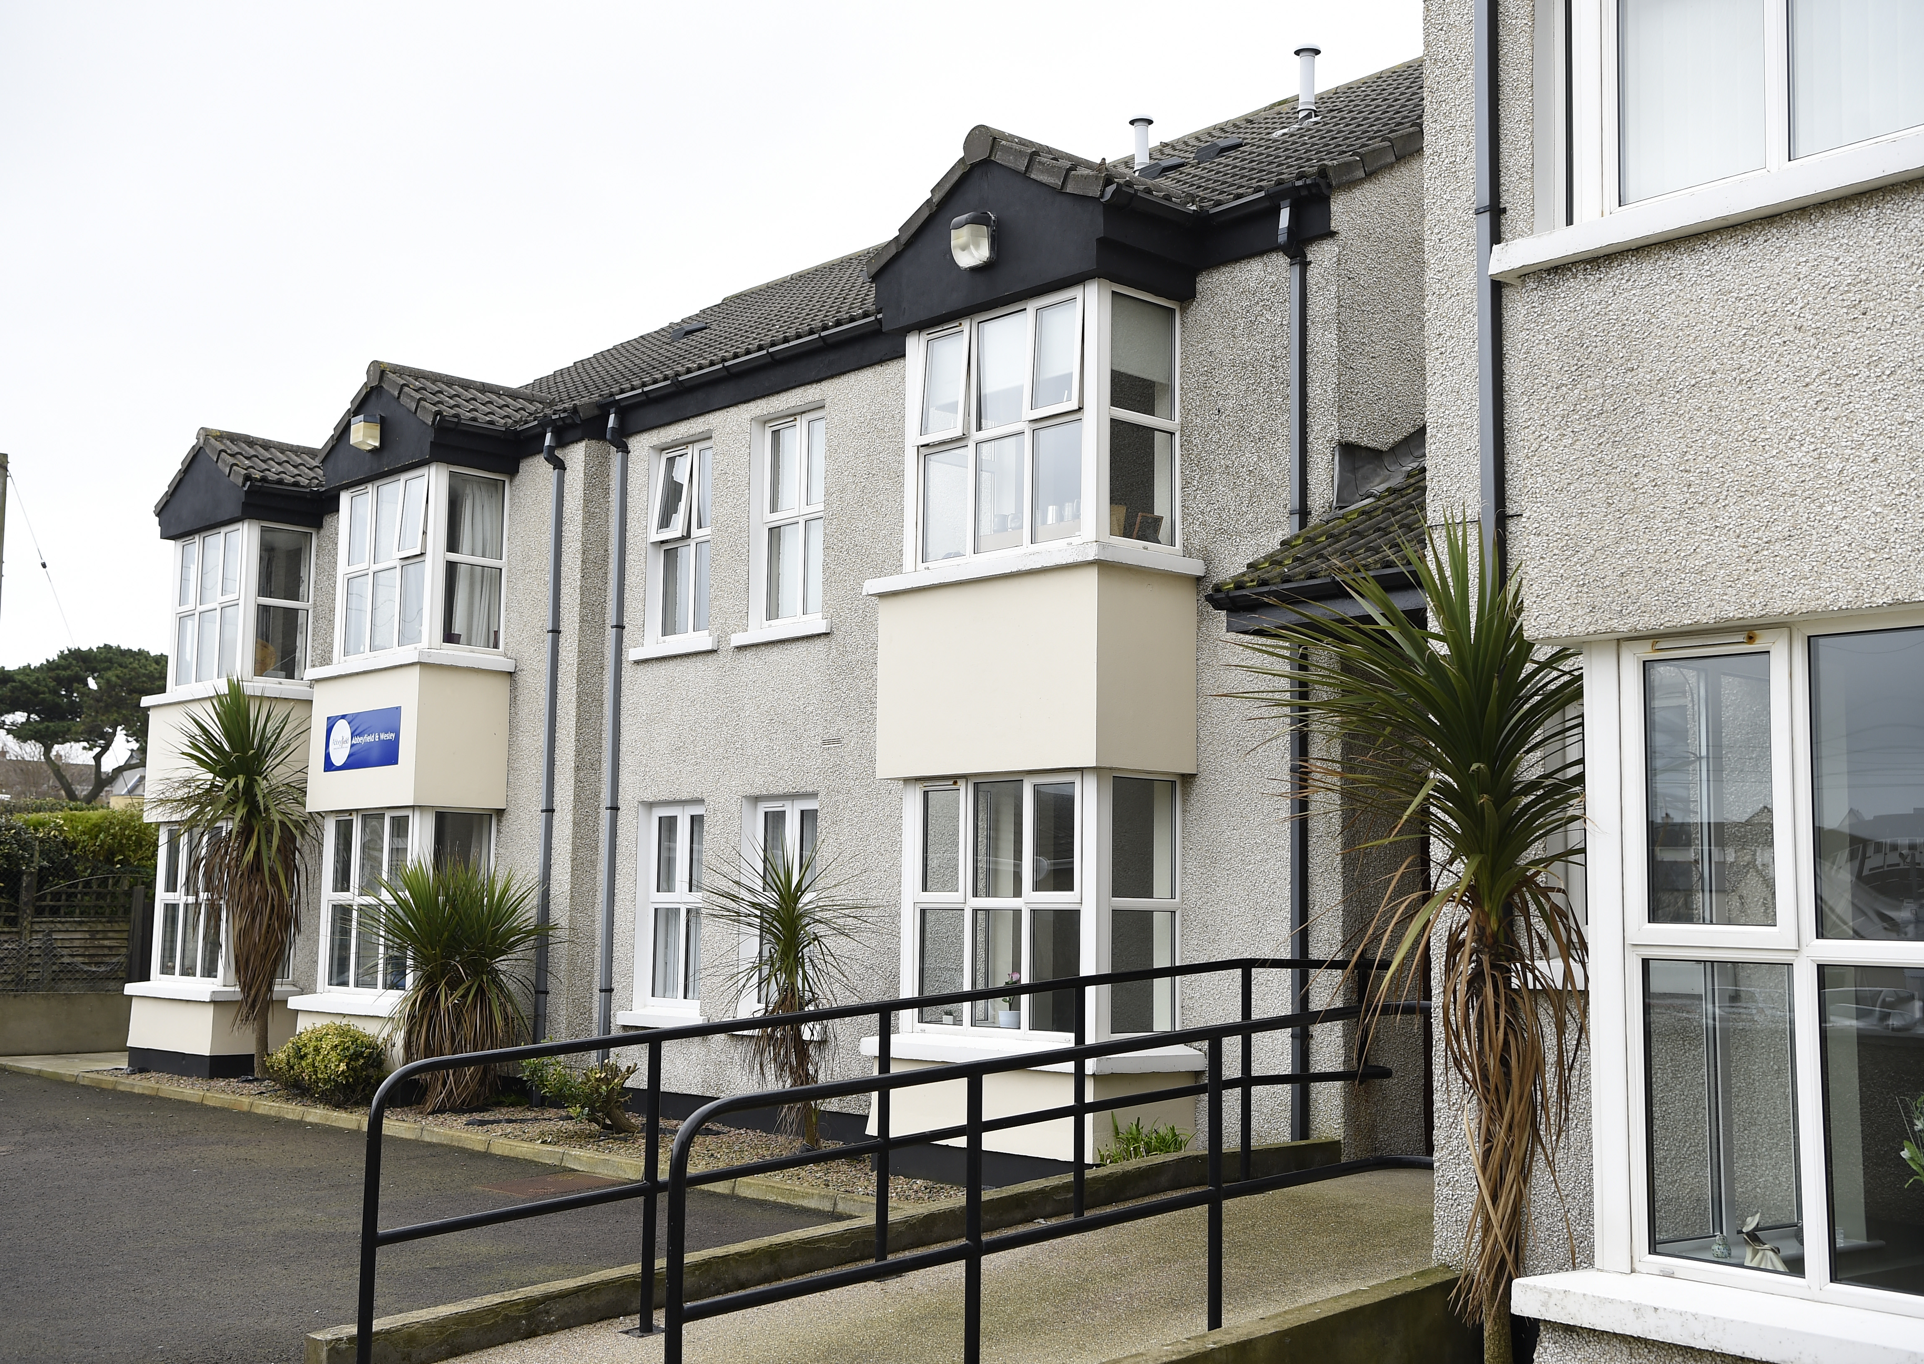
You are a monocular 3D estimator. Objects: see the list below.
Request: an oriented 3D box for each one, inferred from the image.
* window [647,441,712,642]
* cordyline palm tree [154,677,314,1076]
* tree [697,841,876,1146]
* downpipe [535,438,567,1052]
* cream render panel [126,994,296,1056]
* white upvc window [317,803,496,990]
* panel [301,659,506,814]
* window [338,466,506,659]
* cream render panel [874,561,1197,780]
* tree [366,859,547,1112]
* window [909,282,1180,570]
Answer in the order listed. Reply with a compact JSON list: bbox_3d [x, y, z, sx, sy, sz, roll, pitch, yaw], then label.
[{"bbox_3d":[-1.948,-1.006,16.311,0.153,1.464,0.801,7,-9,-41],"label":"window"},{"bbox_3d":[-6.367,1.729,19.997,1.325,3.450,1.325,6,-8,-41],"label":"cordyline palm tree"},{"bbox_3d":[-1.082,1.941,14.153,0.979,1.832,0.979,1,-6,0],"label":"tree"},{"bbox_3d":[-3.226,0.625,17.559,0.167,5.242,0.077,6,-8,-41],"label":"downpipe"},{"bbox_3d":[-6.738,3.079,20.474,0.792,0.452,1.813,7,-9,-41],"label":"cream render panel"},{"bbox_3d":[-4.402,1.754,18.046,0.670,1.450,1.574,7,-9,-41],"label":"white upvc window"},{"bbox_3d":[-4.420,0.497,18.139,0.790,1.069,1.773,7,-9,-41],"label":"panel"},{"bbox_3d":[-4.488,-0.911,18.841,0.694,1.518,1.633,6,-8,-41],"label":"window"},{"bbox_3d":[0.402,0.007,12.804,0.772,1.069,1.773,7,-9,-41],"label":"cream render panel"},{"bbox_3d":[-3.826,2.278,17.184,1.282,1.824,1.282,6,-8,-41],"label":"tree"},{"bbox_3d":[0.466,-1.421,13.486,0.694,1.518,1.693,6,-8,-41],"label":"window"}]

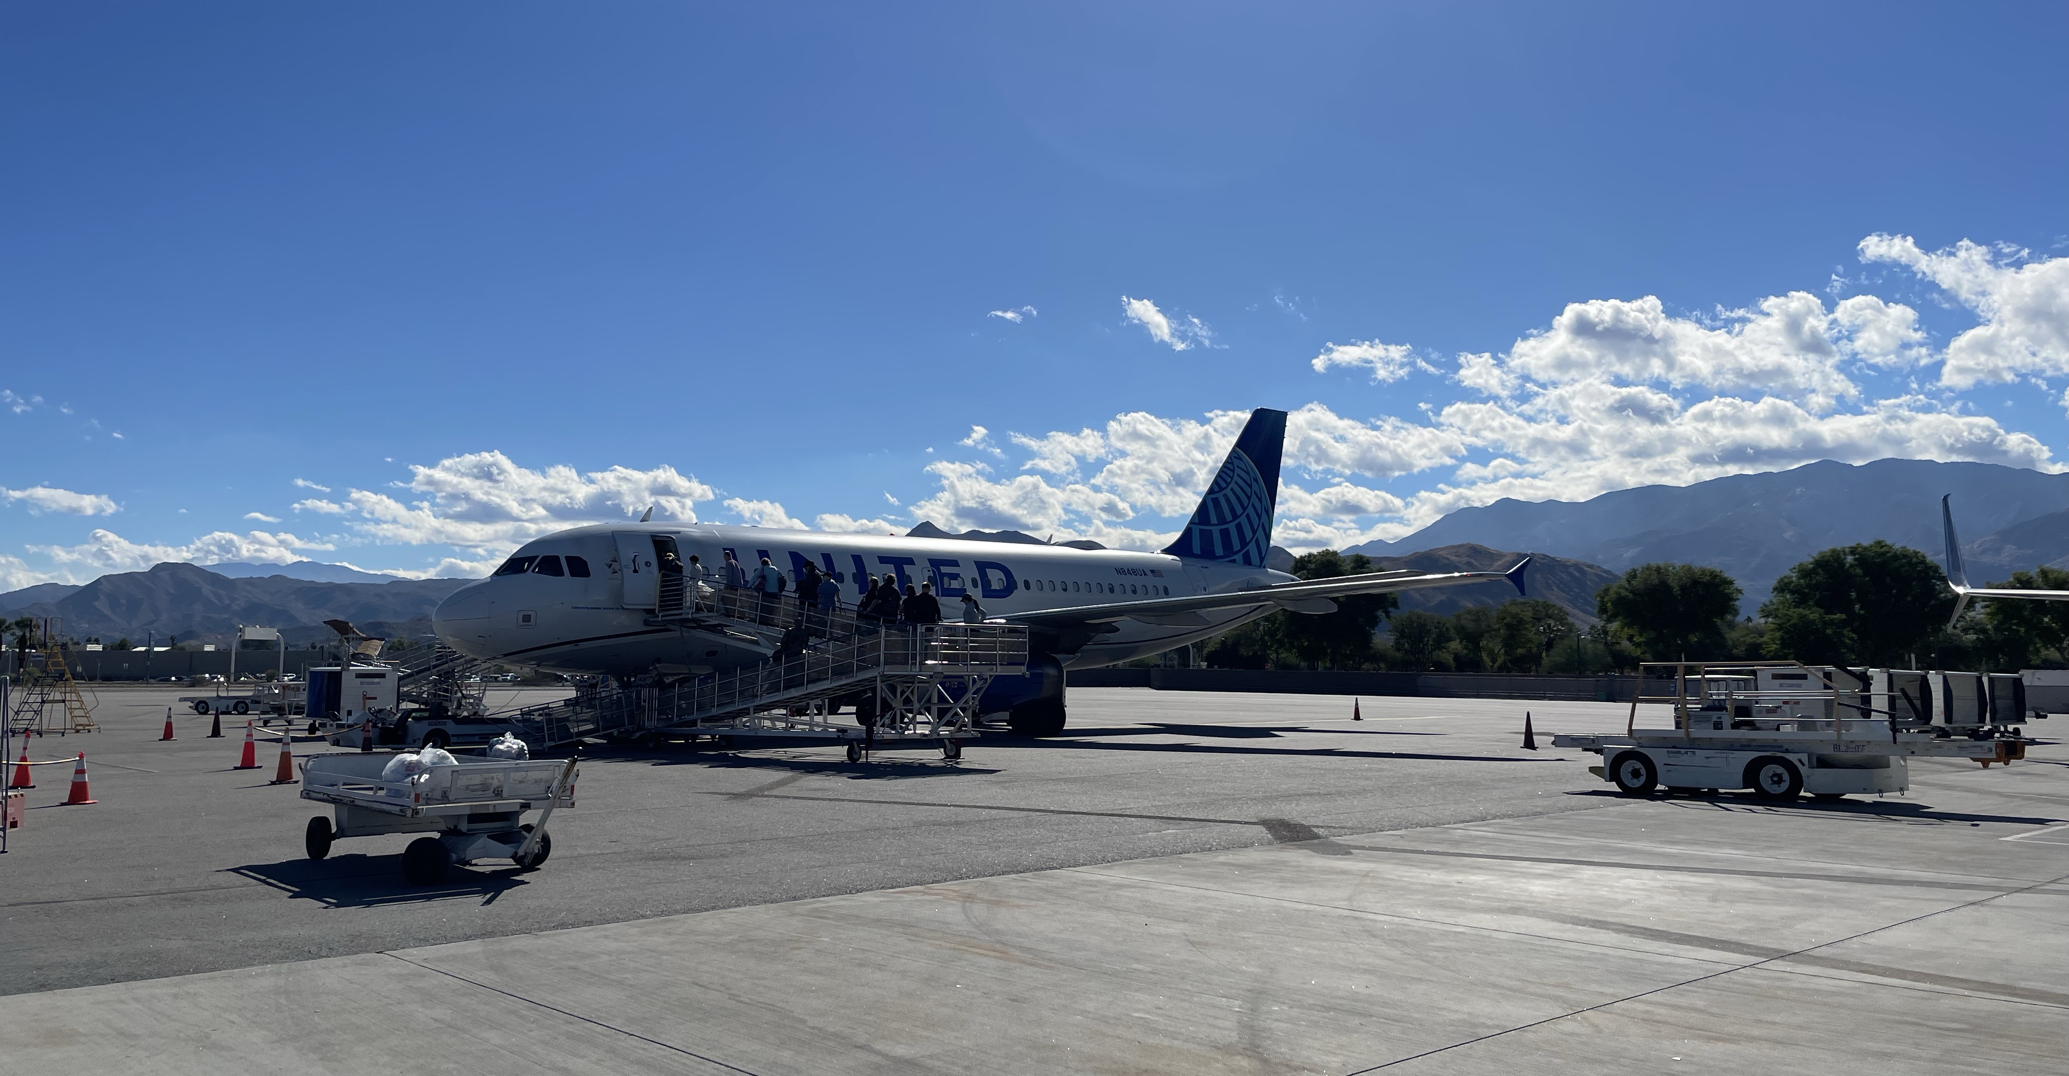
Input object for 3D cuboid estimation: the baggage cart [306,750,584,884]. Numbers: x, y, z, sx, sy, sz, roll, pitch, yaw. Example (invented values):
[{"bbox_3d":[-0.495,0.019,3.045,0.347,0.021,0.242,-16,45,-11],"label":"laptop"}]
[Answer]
[{"bbox_3d":[-5.395,2.433,13.965,1.450,1.020,3.450,4,-7,-41],"label":"baggage cart"}]

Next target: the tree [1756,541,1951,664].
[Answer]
[{"bbox_3d":[62.169,5.825,117.888,12.910,11.280,12.260,-3,-6,28],"label":"tree"}]

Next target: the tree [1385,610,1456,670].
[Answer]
[{"bbox_3d":[34.147,9.736,137.646,5.840,6.440,5.540,-2,-5,14],"label":"tree"}]

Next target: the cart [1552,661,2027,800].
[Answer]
[{"bbox_3d":[10.561,2.680,21.851,1.970,1.960,6.410,4,-7,-41],"label":"cart"}]

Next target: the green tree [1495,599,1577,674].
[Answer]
[{"bbox_3d":[42.533,8.835,131.695,6.520,7.400,6.190,-2,-5,18],"label":"green tree"}]

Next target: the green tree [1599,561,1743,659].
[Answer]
[{"bbox_3d":[49.326,6.849,120.821,10.700,9.800,10.170,-3,-5,22],"label":"green tree"}]

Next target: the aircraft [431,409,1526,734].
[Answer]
[{"bbox_3d":[-2.060,0.088,48.780,33.840,11.760,34.100,4,-7,-43],"label":"aircraft"}]

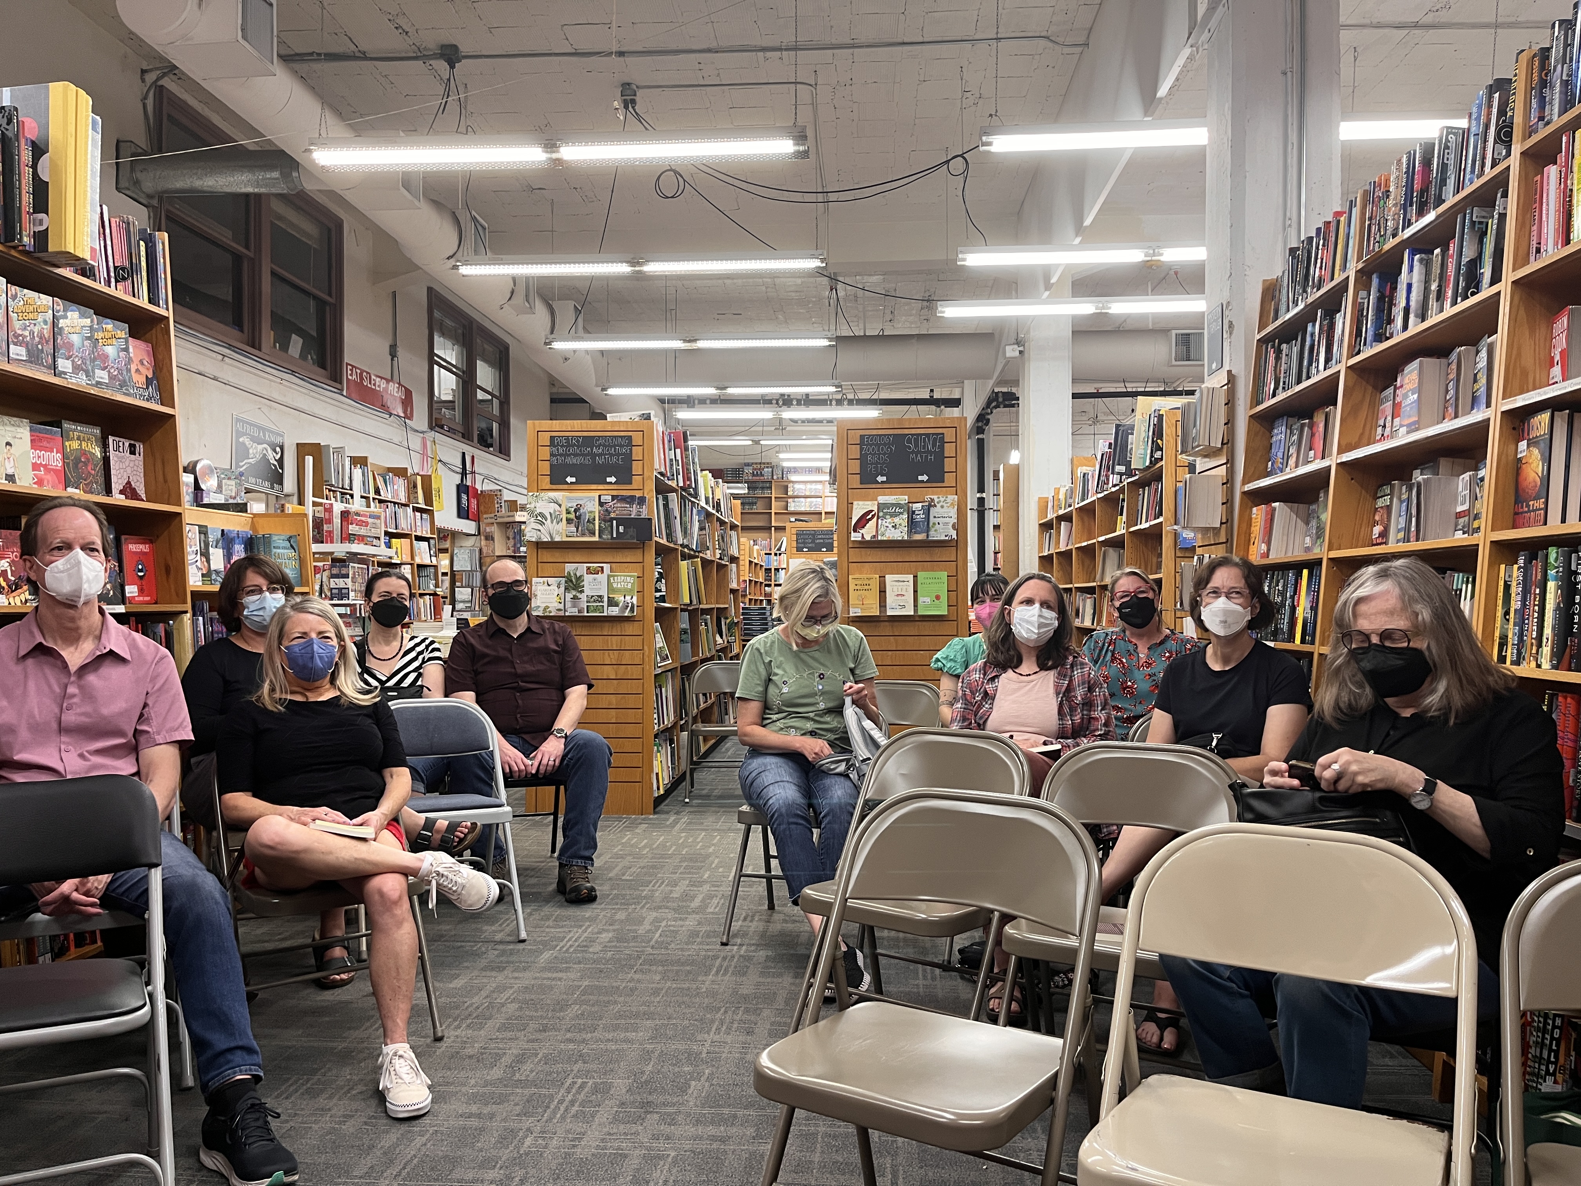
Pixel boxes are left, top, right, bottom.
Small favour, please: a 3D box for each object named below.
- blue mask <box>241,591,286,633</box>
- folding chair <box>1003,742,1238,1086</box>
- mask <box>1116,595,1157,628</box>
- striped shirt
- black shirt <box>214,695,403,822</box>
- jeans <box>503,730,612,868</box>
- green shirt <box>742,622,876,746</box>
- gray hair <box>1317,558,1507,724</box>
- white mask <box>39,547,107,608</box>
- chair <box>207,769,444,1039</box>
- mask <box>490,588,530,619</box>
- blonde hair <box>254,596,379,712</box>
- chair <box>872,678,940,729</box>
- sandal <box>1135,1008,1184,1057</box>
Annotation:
[{"bbox_3d":[-1.641,0.060,3.700,0.132,0.128,0.085,0,-1,-30],"label":"blue mask"},{"bbox_3d":[0.691,0.737,2.500,0.460,0.770,0.500,0,-1,30],"label":"folding chair"},{"bbox_3d":[1.238,0.069,4.250,0.150,0.120,0.090,-11,-1,16],"label":"mask"},{"bbox_3d":[-1.581,0.369,4.640,0.410,0.460,0.260,0,-1,-25],"label":"striped shirt"},{"bbox_3d":[-1.230,0.470,3.080,0.480,0.440,0.320,0,-1,-26],"label":"black shirt"},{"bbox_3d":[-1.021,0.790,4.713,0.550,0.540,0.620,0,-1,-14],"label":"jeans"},{"bbox_3d":[0.060,0.320,3.970,0.460,0.440,0.300,0,0,-5],"label":"green shirt"},{"bbox_3d":[1.209,0.092,2.300,0.330,0.320,0.270,0,8,41],"label":"gray hair"},{"bbox_3d":[-1.550,-0.032,2.570,0.130,0.126,0.085,0,-1,-41],"label":"white mask"},{"bbox_3d":[-1.185,0.752,3.029,0.455,0.755,0.480,0,-1,-38],"label":"chair"},{"bbox_3d":[-1.112,0.044,4.700,0.160,0.120,0.090,0,-1,-22],"label":"mask"},{"bbox_3d":[-1.237,0.160,3.100,0.285,0.295,0.240,0,-1,-27],"label":"blonde hair"},{"bbox_3d":[0.365,0.769,4.963,0.460,0.760,0.480,0,-1,20],"label":"chair"},{"bbox_3d":[0.960,1.115,3.040,0.100,0.085,0.250,0,-1,27],"label":"sandal"}]

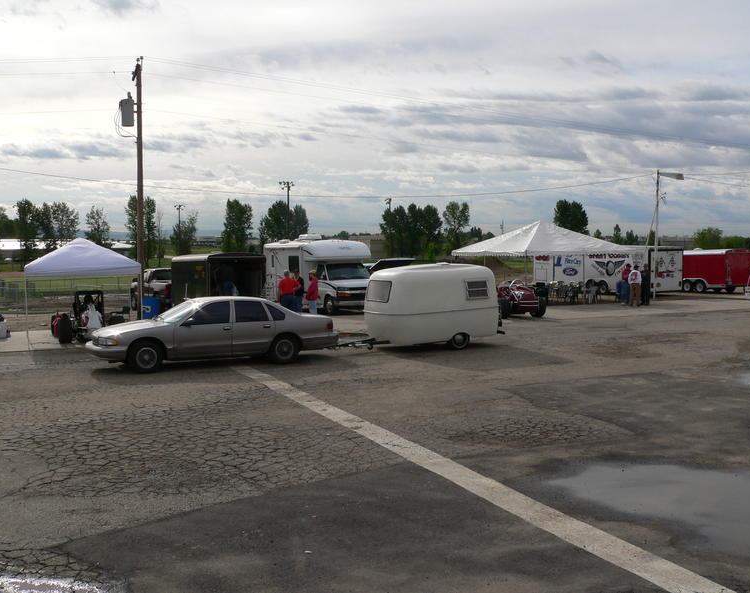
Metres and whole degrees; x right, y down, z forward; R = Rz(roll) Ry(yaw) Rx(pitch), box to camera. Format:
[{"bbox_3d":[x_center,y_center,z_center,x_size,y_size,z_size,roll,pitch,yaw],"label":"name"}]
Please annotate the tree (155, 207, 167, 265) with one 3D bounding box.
[{"bbox_3d":[-25.579,-7.258,98.000,1.431,6.953,1.431,-1,4,-15],"label":"tree"}]

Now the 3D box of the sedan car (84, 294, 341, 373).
[{"bbox_3d":[-3.472,0.727,17.758,5.400,1.420,1.960,-2,5,-31],"label":"sedan car"}]

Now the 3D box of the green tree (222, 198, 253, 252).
[{"bbox_3d":[-16.853,-7.890,100.000,3.772,7.953,3.772,-1,4,-10],"label":"green tree"}]

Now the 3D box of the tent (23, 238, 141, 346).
[{"bbox_3d":[-8.250,-0.235,23.100,2.950,2.760,2.950,-2,4,-23],"label":"tent"}]

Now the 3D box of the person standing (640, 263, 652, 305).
[{"bbox_3d":[11.464,-0.486,34.700,0.520,1.740,0.340,2,4,30],"label":"person standing"}]

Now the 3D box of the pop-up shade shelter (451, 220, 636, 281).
[{"bbox_3d":[7.810,-1.646,38.767,6.100,3.800,6.100,-1,4,-26],"label":"pop-up shade shelter"}]

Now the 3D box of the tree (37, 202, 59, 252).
[{"bbox_3d":[-75.596,-15.202,189.464,5.000,12.600,5.000,0,3,0],"label":"tree"}]

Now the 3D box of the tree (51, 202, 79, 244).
[{"bbox_3d":[-69.560,-14.731,184.481,6.200,12.300,6.200,0,3,0],"label":"tree"}]

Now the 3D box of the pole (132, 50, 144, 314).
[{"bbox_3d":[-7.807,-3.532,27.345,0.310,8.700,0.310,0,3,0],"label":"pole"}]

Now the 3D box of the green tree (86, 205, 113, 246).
[{"bbox_3d":[-32.300,-7.170,96.000,3.154,7.041,3.154,-1,4,-19],"label":"green tree"}]

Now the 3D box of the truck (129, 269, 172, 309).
[{"bbox_3d":[-7.479,-0.254,30.639,1.950,1.780,5.500,-2,4,-30],"label":"truck"}]

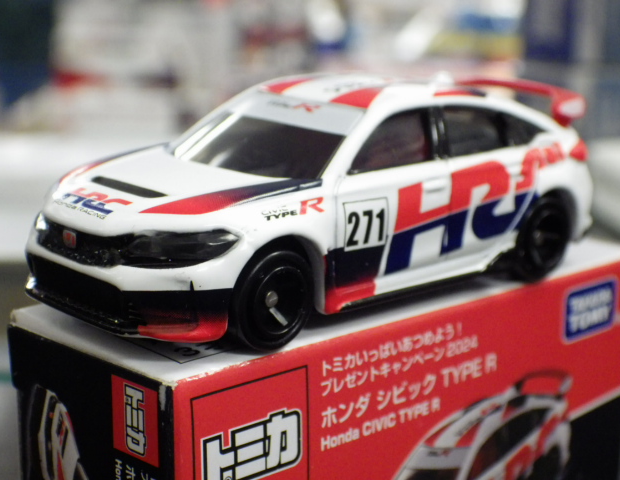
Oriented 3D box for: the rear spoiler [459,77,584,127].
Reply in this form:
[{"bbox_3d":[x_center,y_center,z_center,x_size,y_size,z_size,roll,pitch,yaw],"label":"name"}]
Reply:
[{"bbox_3d":[0.026,-0.018,0.172,0.006,0.005,0.021,-11,17,-41],"label":"rear spoiler"}]

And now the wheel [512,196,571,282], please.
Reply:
[{"bbox_3d":[0.027,0.000,0.160,0.010,0.010,0.004,-11,17,-41],"label":"wheel"}]

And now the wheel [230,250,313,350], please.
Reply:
[{"bbox_3d":[-0.005,0.006,0.132,0.010,0.010,0.004,-11,17,-41],"label":"wheel"}]

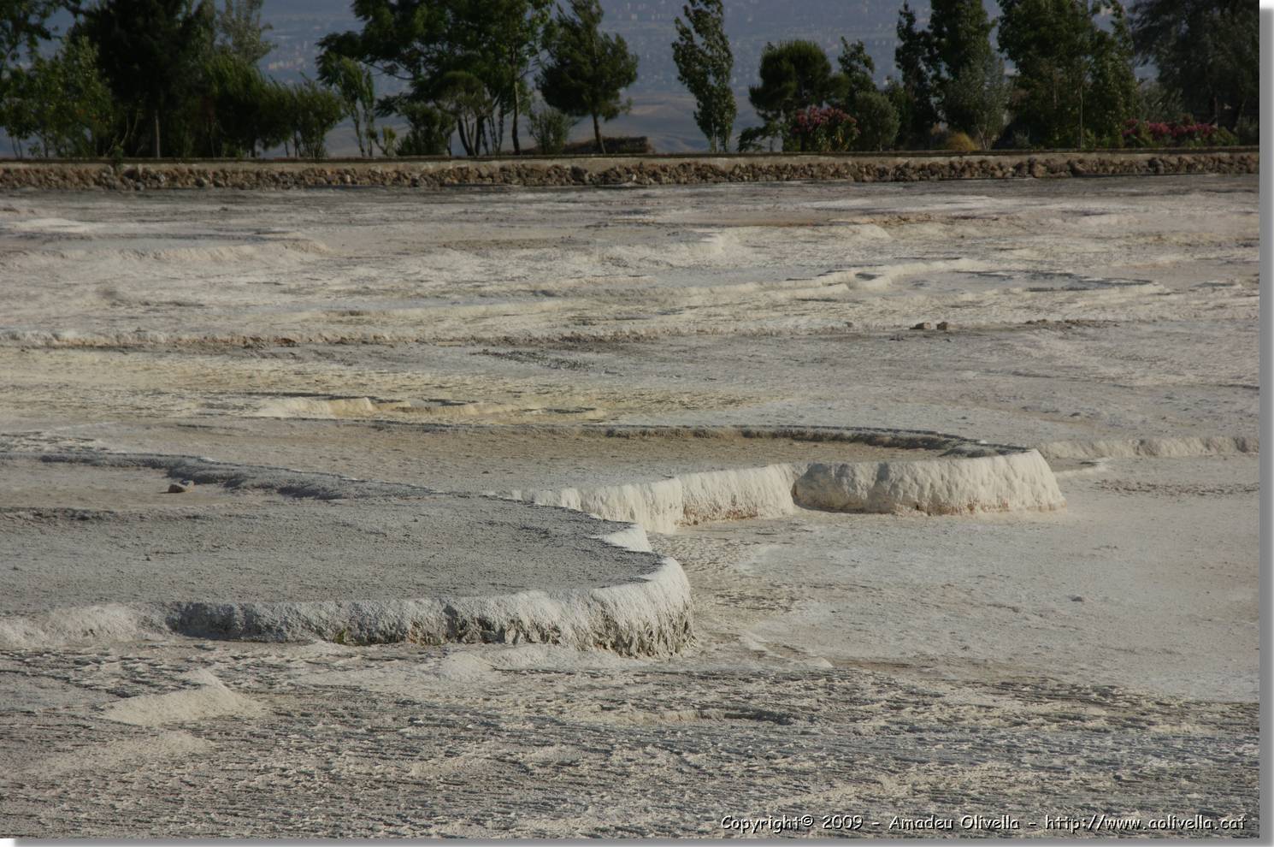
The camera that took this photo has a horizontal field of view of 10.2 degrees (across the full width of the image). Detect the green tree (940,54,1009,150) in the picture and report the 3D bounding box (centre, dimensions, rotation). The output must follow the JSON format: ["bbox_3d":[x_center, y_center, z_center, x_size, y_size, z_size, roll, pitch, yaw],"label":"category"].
[{"bbox_3d":[11.980,-11.407,254.000,2.420,3.490,2.420,0,4,0],"label":"green tree"}]

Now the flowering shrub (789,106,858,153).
[{"bbox_3d":[6.505,-10.265,250.000,2.450,1.720,2.080,0,4,0],"label":"flowering shrub"}]

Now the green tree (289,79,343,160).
[{"bbox_3d":[-10.986,-10.402,245.000,1.920,2.850,1.920,0,4,0],"label":"green tree"}]

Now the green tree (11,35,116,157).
[{"bbox_3d":[-19.294,-10.992,241.000,3.540,4.180,3.540,0,4,0],"label":"green tree"}]

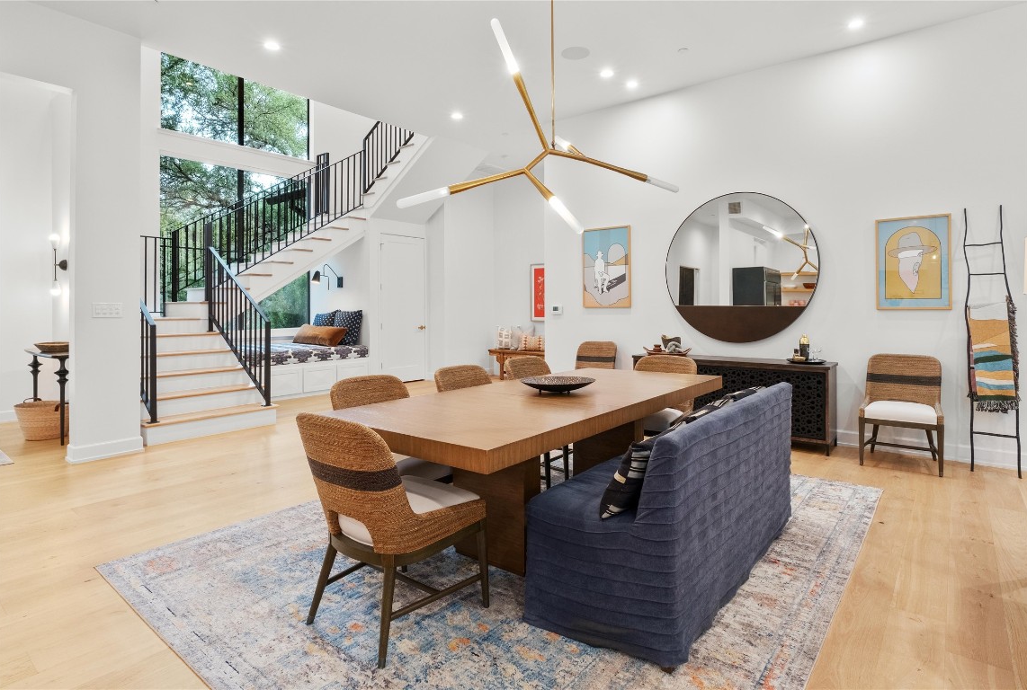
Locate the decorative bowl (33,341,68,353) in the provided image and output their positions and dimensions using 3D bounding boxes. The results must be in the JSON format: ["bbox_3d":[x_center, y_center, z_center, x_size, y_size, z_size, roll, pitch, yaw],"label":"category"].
[{"bbox_3d":[-4.482,0.032,5.420,0.340,0.095,0.340,3,5,38],"label":"decorative bowl"}]

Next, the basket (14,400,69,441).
[{"bbox_3d":[-4.420,0.711,5.220,0.500,0.340,0.500,2,2,39],"label":"basket"}]

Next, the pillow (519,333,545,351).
[{"bbox_3d":[0.345,-0.052,9.595,0.530,0.320,0.160,3,-10,38],"label":"pillow"}]

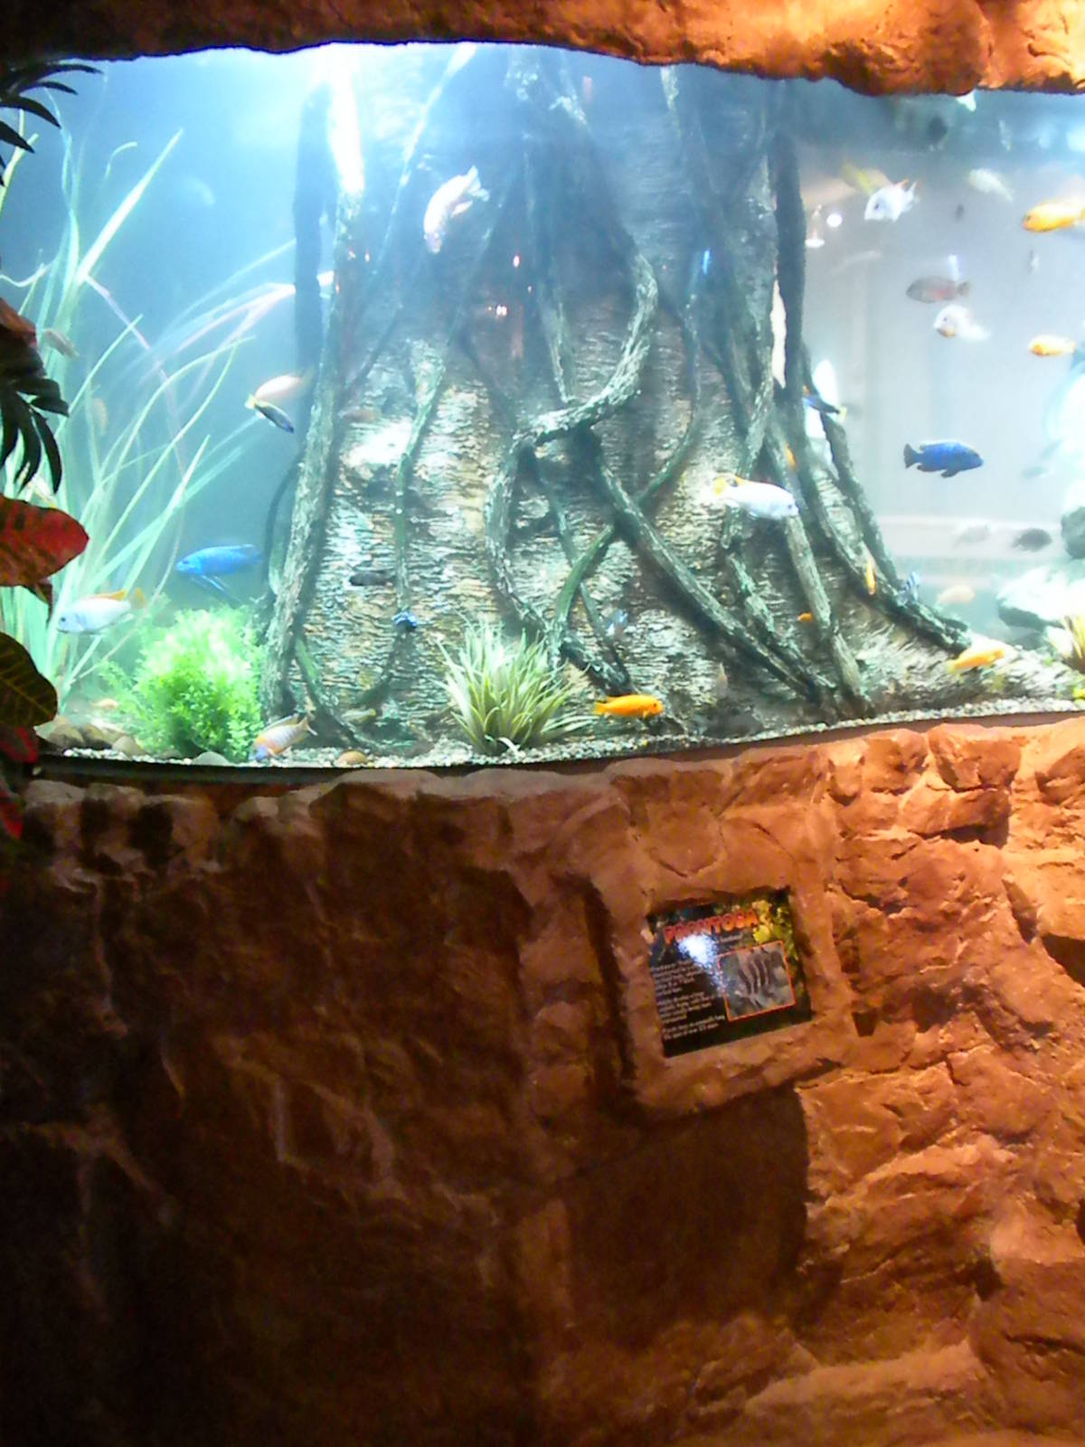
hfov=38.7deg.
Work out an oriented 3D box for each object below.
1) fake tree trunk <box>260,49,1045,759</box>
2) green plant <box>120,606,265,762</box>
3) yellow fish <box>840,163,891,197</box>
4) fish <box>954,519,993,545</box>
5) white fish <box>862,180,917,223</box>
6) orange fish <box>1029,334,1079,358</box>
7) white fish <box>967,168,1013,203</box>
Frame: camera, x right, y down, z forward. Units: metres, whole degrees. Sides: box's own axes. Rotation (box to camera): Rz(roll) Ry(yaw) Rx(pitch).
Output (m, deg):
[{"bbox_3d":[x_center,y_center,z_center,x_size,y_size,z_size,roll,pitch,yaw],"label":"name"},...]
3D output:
[{"bbox_3d":[0.174,-0.536,2.580,1.220,1.030,0.820,1,13,3],"label":"fake tree trunk"},{"bbox_3d":[-0.518,-0.056,2.270,0.200,0.210,0.180,0,13,0],"label":"green plant"},{"bbox_3d":[0.534,-0.895,2.550,0.082,0.038,0.027,25,8,-12],"label":"yellow fish"},{"bbox_3d":[0.864,-0.383,3.100,0.083,0.037,0.025,-13,14,-3],"label":"fish"},{"bbox_3d":[0.545,-0.816,2.420,0.100,0.053,0.033,-30,27,-31],"label":"white fish"},{"bbox_3d":[0.844,-0.622,2.550,0.088,0.037,0.027,-9,15,-23],"label":"orange fish"},{"bbox_3d":[0.753,-0.904,2.600,0.085,0.036,0.027,22,8,-14],"label":"white fish"}]

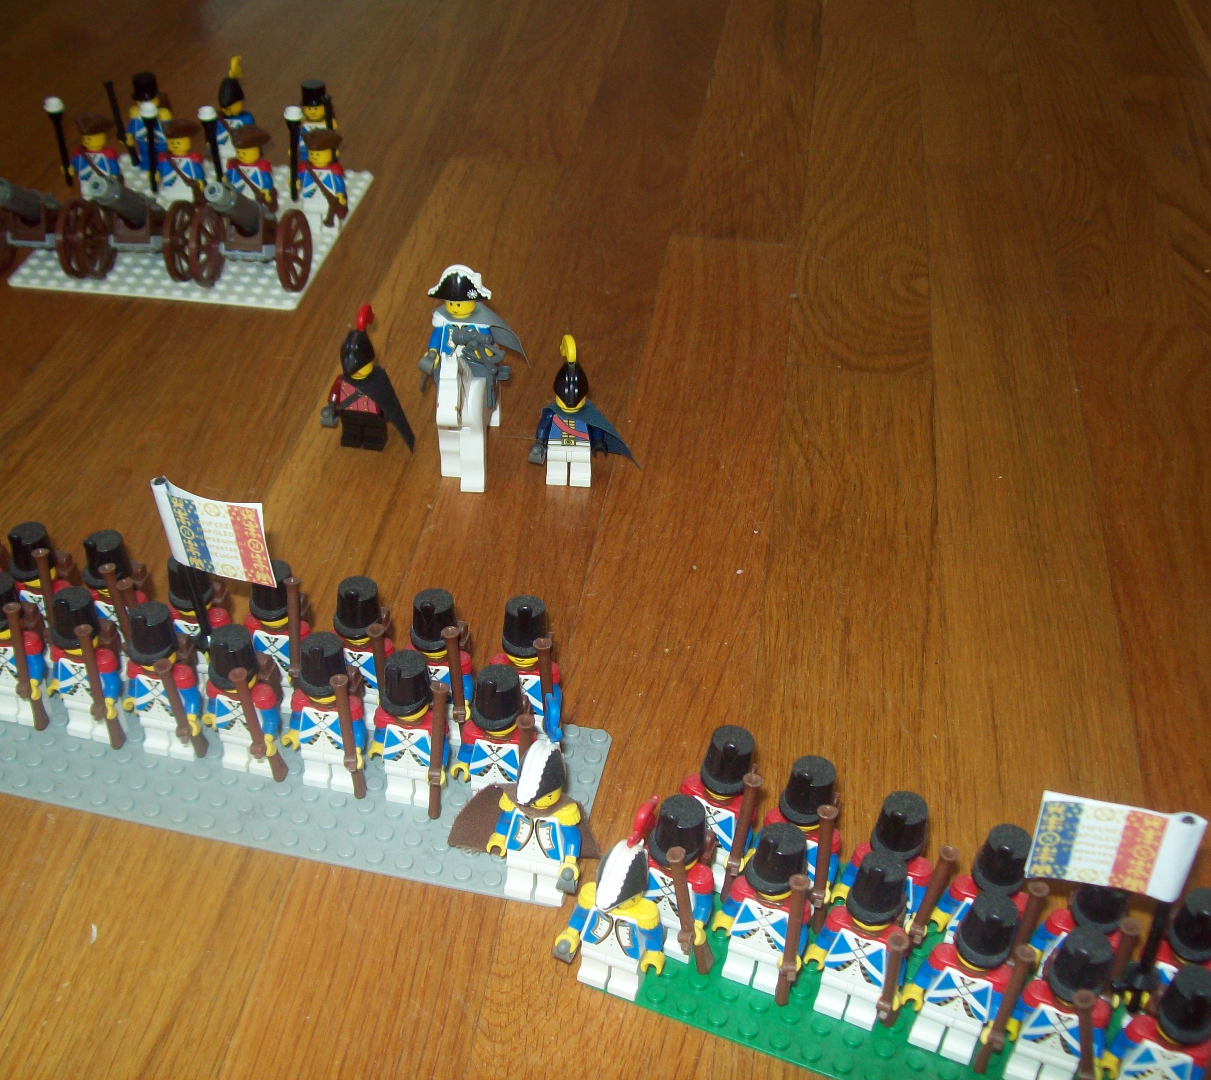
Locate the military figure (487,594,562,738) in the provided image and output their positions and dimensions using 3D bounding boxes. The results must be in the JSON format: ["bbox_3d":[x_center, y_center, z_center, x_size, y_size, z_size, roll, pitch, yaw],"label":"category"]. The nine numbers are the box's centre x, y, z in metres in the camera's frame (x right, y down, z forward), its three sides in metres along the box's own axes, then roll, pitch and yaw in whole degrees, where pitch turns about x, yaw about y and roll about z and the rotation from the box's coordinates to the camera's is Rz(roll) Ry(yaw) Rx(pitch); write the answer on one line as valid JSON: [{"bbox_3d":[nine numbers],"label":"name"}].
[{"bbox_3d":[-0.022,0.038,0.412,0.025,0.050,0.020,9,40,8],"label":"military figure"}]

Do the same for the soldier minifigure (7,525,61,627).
[{"bbox_3d":[-0.160,0.017,0.430,0.025,0.050,0.022,9,40,8],"label":"soldier minifigure"}]

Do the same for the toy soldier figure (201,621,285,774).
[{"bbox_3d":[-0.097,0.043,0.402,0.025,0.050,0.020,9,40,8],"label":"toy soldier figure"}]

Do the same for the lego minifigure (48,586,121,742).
[{"bbox_3d":[-0.142,0.035,0.409,0.025,0.050,0.022,9,40,8],"label":"lego minifigure"}]

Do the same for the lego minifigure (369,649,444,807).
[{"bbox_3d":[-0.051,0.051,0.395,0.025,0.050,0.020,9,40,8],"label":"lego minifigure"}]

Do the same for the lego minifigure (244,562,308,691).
[{"bbox_3d":[-0.092,0.028,0.419,0.025,0.050,0.022,9,40,8],"label":"lego minifigure"}]

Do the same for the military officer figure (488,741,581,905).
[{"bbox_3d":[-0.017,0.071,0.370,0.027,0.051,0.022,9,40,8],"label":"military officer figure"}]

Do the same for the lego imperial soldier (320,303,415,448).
[{"bbox_3d":[-0.083,-0.056,0.520,0.032,0.055,0.019,9,40,8],"label":"lego imperial soldier"}]

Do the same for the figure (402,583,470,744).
[{"bbox_3d":[-0.046,0.036,0.413,0.025,0.050,0.022,9,40,8],"label":"figure"}]

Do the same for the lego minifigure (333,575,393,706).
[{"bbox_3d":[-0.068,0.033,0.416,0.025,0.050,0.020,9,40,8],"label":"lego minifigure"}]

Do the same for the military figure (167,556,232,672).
[{"bbox_3d":[-0.115,0.025,0.423,0.025,0.050,0.022,9,40,8],"label":"military figure"}]

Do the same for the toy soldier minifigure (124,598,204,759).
[{"bbox_3d":[-0.120,0.039,0.405,0.025,0.050,0.022,9,40,8],"label":"toy soldier minifigure"}]

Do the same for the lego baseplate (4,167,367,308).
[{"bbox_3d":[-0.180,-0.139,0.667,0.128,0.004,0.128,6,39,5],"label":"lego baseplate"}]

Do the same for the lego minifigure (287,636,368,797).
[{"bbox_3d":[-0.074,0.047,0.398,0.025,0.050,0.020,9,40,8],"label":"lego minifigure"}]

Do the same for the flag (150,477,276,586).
[{"bbox_3d":[-0.100,-0.001,0.381,0.031,0.027,0.008,12,40,12],"label":"flag"}]

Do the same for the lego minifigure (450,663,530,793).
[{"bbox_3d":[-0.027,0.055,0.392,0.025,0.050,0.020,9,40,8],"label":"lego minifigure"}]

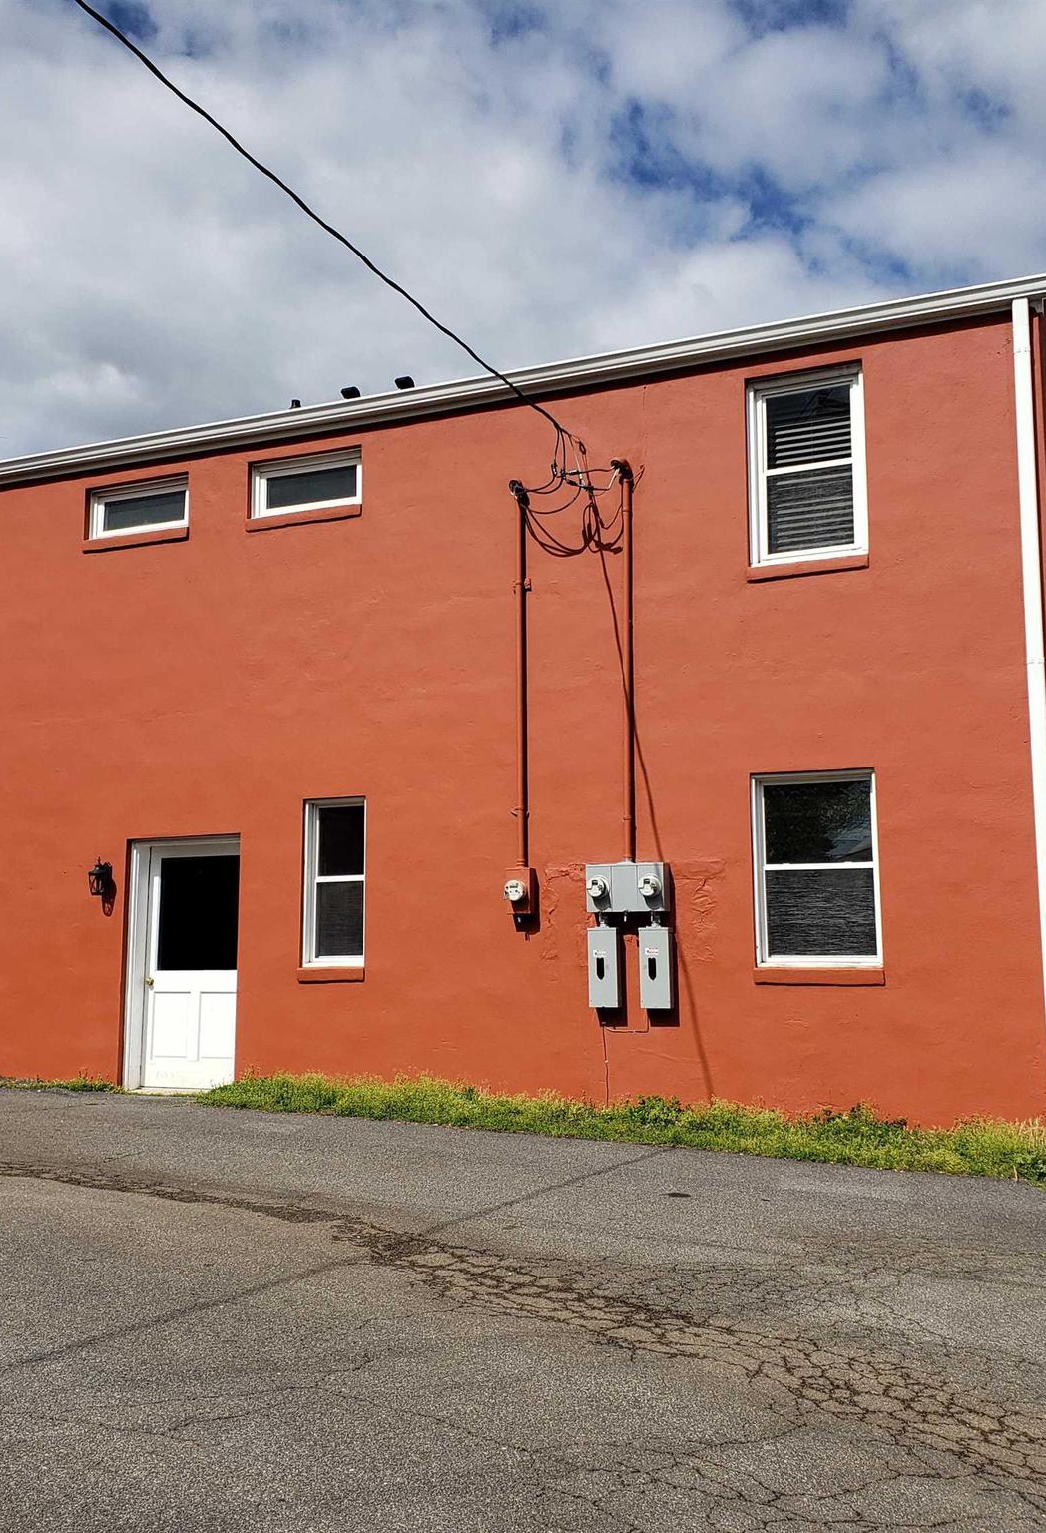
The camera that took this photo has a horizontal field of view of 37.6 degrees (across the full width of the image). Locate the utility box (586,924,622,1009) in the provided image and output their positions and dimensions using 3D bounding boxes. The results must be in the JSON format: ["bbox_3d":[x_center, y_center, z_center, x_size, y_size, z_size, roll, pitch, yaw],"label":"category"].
[{"bbox_3d":[0.585,1.433,10.894,0.215,0.558,0.095,-4,-8,24],"label":"utility box"}]

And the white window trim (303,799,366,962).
[{"bbox_3d":[-1.513,0.965,12.610,0.598,1.363,0.100,-3,-8,24],"label":"white window trim"}]

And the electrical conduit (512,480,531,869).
[{"bbox_3d":[-0.023,-0.747,11.992,0.093,3.080,0.100,-3,-8,24],"label":"electrical conduit"}]

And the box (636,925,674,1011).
[{"bbox_3d":[0.940,1.413,10.735,0.217,0.555,0.095,-4,-8,24],"label":"box"}]

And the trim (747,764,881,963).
[{"bbox_3d":[2.107,0.734,10.976,0.903,1.396,0.110,-3,-8,24],"label":"trim"}]

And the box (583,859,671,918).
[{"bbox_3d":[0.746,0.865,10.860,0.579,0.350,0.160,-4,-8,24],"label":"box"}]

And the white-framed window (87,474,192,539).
[{"bbox_3d":[-3.294,-2.221,13.293,1.064,0.471,0.110,-4,-8,24],"label":"white-framed window"}]

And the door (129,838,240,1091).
[{"bbox_3d":[-2.881,1.695,13.192,1.185,2.154,0.120,-3,-8,24],"label":"door"}]

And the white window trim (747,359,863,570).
[{"bbox_3d":[2.103,-2.206,11.335,0.882,1.448,0.110,-3,-8,24],"label":"white window trim"}]

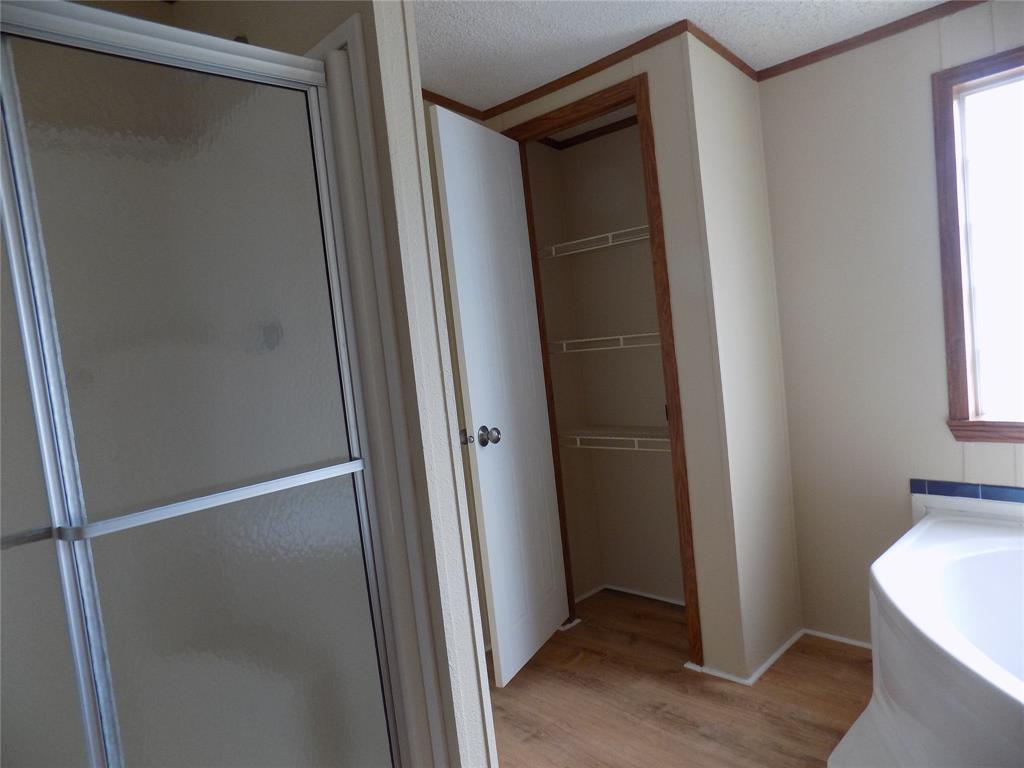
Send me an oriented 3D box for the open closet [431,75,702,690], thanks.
[{"bbox_3d":[0.274,0.006,2.614,0.753,2.118,0.996,-3,5,45],"label":"open closet"}]

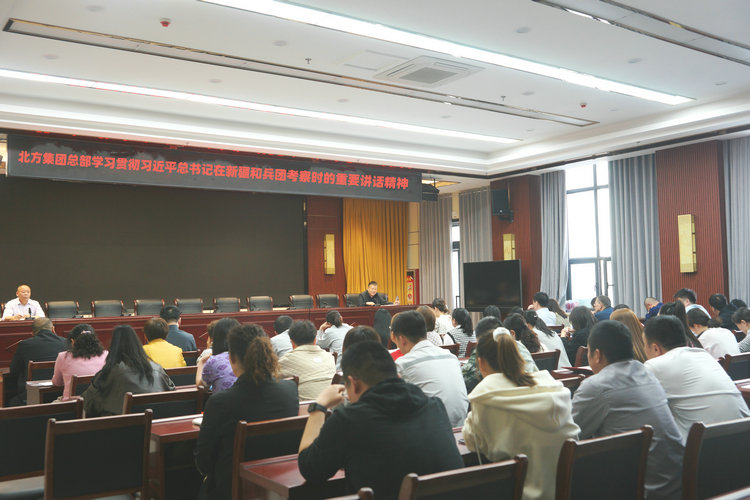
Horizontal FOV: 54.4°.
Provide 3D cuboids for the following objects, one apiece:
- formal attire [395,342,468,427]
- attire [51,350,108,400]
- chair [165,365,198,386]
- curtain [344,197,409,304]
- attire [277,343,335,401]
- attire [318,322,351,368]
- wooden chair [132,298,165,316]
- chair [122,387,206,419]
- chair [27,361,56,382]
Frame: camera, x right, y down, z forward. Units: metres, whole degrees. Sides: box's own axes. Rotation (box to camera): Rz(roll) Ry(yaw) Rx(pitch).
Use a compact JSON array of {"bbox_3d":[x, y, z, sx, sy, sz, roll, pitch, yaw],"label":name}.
[{"bbox_3d":[0.324,0.889,4.322,0.520,0.720,0.520,1,-3,-35],"label":"formal attire"},{"bbox_3d":[-2.103,0.998,5.206,0.460,0.600,0.450,1,-3,-36],"label":"attire"},{"bbox_3d":[-1.513,1.375,5.715,0.460,0.950,0.540,1,-3,-35],"label":"chair"},{"bbox_3d":[0.030,0.401,15.165,1.653,2.950,0.200,1,-3,-36],"label":"curtain"},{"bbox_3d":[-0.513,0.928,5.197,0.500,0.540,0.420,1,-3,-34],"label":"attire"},{"bbox_3d":[-0.404,1.070,7.655,0.500,0.620,0.420,0,-3,-21],"label":"attire"},{"bbox_3d":[-3.251,1.252,10.810,0.580,1.020,0.600,1,-3,-35],"label":"wooden chair"},{"bbox_3d":[-1.329,1.286,4.356,0.460,0.940,0.540,1,-3,-34],"label":"chair"},{"bbox_3d":[-2.706,1.378,6.129,0.460,0.950,0.540,1,-3,-36],"label":"chair"}]

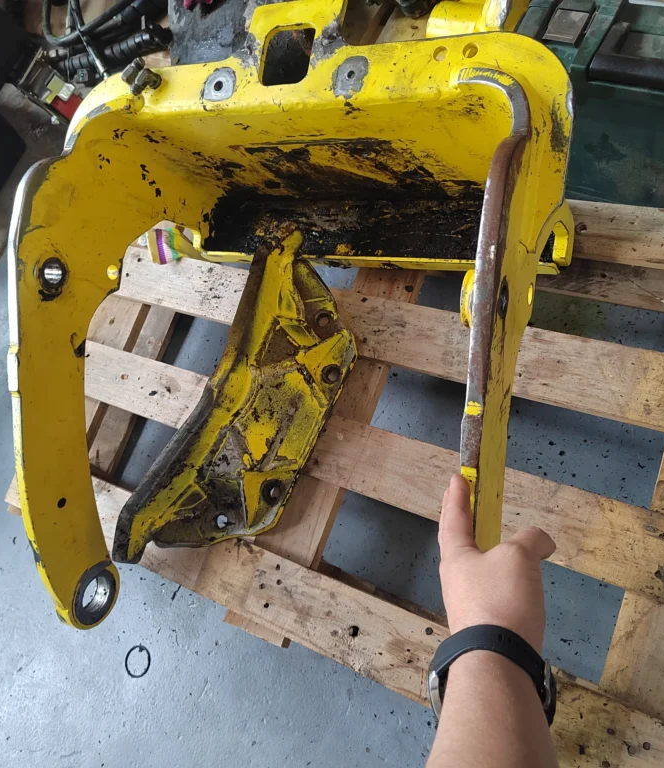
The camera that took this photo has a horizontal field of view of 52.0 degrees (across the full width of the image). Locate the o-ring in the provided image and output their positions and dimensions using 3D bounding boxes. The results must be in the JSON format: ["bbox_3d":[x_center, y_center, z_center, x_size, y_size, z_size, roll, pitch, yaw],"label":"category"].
[{"bbox_3d":[-0.356,0.509,1.248,0.054,0.004,0.054,-8,67,20],"label":"o-ring"}]

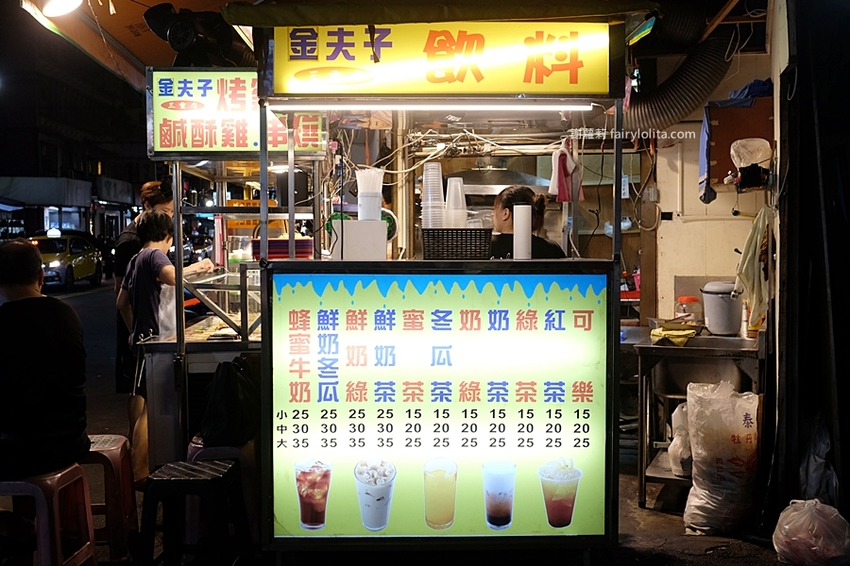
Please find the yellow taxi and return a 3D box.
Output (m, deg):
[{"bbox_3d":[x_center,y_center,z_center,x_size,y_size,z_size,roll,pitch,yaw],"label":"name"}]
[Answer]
[{"bbox_3d":[-11.673,-0.682,26.200,1.750,1.580,4.450,0,2,-6],"label":"yellow taxi"}]

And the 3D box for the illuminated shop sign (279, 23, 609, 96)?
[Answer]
[{"bbox_3d":[0.059,-0.810,3.027,1.214,0.259,0.100,0,2,-2],"label":"illuminated shop sign"}]

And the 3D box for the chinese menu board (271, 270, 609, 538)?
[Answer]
[{"bbox_3d":[0.057,0.447,3.060,1.224,0.975,0.080,0,2,-2],"label":"chinese menu board"}]

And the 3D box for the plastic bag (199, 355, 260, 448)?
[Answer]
[{"bbox_3d":[-0.881,0.530,3.760,0.290,0.420,0.210,0,2,-6],"label":"plastic bag"}]

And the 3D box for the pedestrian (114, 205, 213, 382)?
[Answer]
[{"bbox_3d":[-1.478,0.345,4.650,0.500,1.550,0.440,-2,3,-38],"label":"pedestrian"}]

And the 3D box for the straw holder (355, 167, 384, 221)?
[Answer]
[{"bbox_3d":[-0.215,-0.347,3.200,0.112,0.200,0.112,0,2,-2],"label":"straw holder"}]

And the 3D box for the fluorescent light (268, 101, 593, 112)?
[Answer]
[{"bbox_3d":[0.020,-0.651,3.080,1.205,0.035,0.045,0,2,-2],"label":"fluorescent light"}]

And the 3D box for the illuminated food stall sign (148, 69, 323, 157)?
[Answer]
[{"bbox_3d":[-0.968,-0.874,4.270,0.888,0.449,0.100,0,2,-2],"label":"illuminated food stall sign"}]

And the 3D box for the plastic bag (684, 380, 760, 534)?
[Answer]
[{"bbox_3d":[1.408,0.821,3.910,0.330,0.690,0.260,0,2,0],"label":"plastic bag"}]

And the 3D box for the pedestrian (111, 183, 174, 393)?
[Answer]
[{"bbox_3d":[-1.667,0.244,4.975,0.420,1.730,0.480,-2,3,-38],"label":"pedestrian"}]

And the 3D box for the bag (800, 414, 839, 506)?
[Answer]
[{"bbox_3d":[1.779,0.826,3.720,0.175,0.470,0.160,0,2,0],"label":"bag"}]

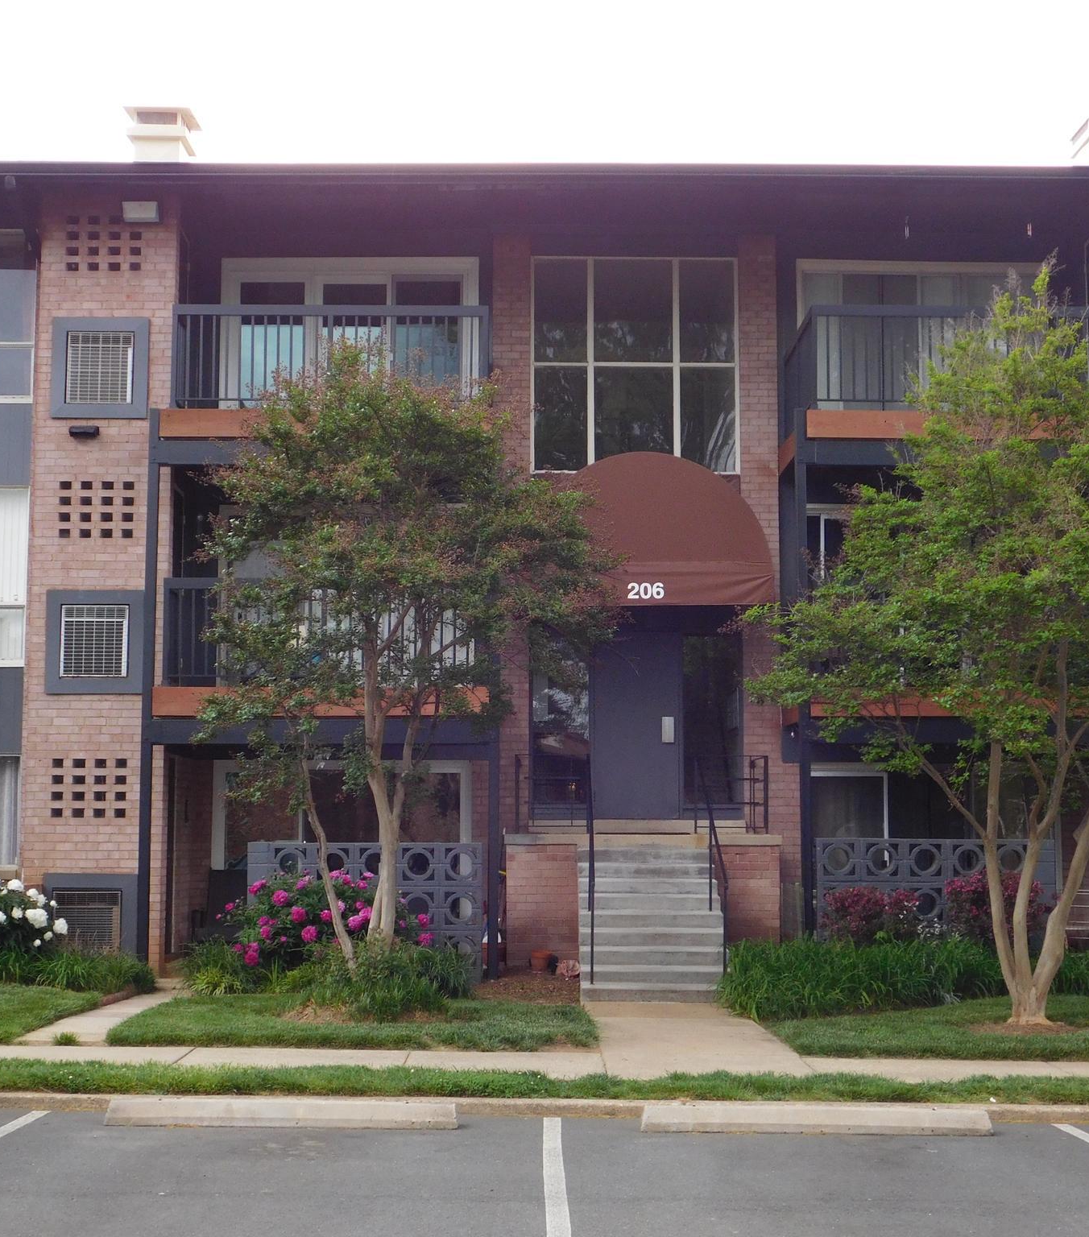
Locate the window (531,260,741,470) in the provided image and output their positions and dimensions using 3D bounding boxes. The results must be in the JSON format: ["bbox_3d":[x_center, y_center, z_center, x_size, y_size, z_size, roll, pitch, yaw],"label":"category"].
[{"bbox_3d":[0.983,-2.751,20.758,2.246,2.397,0.120,0,-6,0],"label":"window"}]

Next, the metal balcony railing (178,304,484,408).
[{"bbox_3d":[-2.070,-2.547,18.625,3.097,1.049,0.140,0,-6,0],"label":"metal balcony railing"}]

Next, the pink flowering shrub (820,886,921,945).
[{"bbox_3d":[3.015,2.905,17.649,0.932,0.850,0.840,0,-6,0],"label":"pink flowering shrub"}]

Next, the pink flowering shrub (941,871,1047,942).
[{"bbox_3d":[4.123,2.759,17.324,0.997,0.953,0.900,0,-6,0],"label":"pink flowering shrub"}]

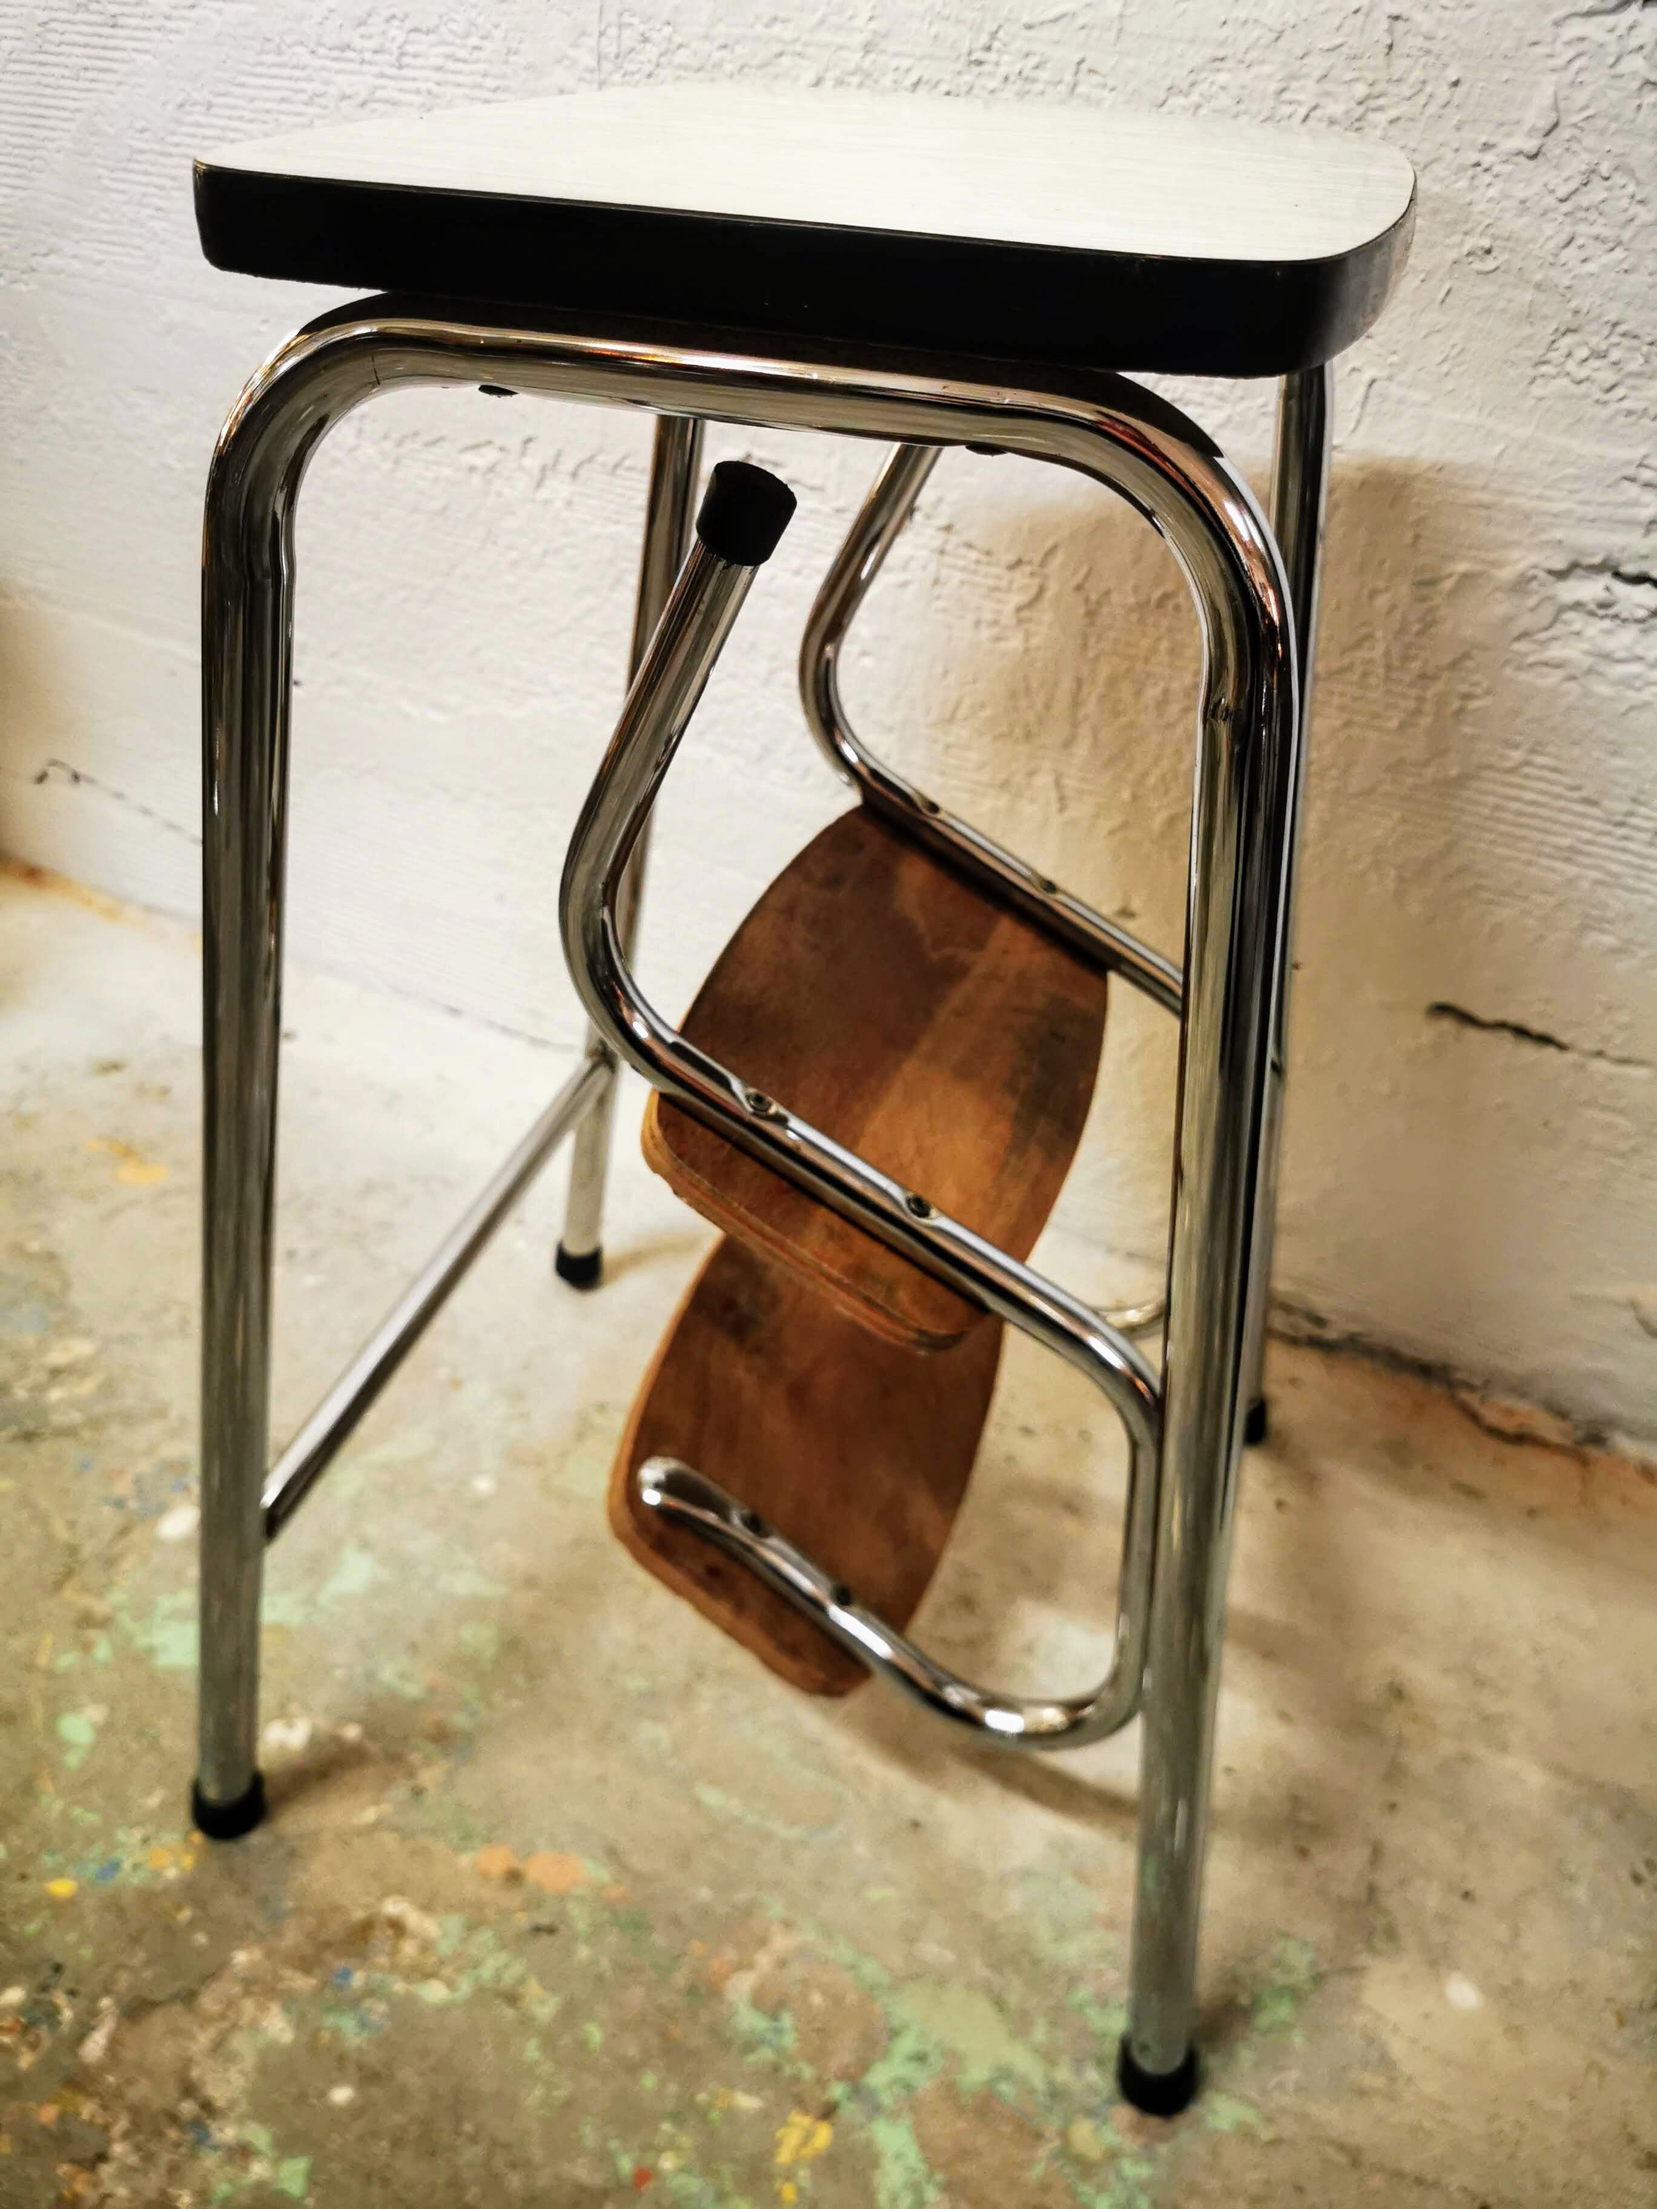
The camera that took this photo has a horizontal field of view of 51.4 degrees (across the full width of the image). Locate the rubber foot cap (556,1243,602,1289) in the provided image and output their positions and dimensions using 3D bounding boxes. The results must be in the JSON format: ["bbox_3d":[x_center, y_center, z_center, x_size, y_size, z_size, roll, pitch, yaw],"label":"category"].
[{"bbox_3d":[-0.159,0.102,1.104,0.029,0.026,0.029,8,34,-6],"label":"rubber foot cap"}]

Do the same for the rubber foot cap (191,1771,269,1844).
[{"bbox_3d":[-0.261,0.301,0.751,0.029,0.026,0.029,9,30,-5],"label":"rubber foot cap"}]

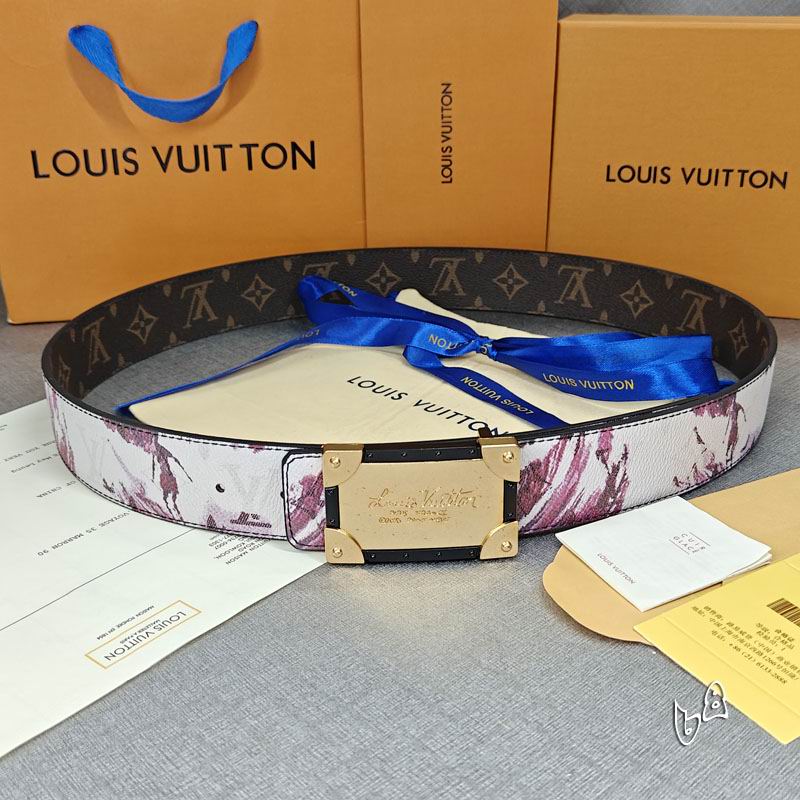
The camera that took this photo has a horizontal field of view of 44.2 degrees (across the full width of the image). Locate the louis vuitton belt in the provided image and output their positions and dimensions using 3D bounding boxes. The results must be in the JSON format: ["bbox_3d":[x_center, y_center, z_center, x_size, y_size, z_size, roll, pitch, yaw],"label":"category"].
[{"bbox_3d":[0.009,-0.021,0.490,0.346,0.047,0.287,-1,25,-3],"label":"louis vuitton belt"}]

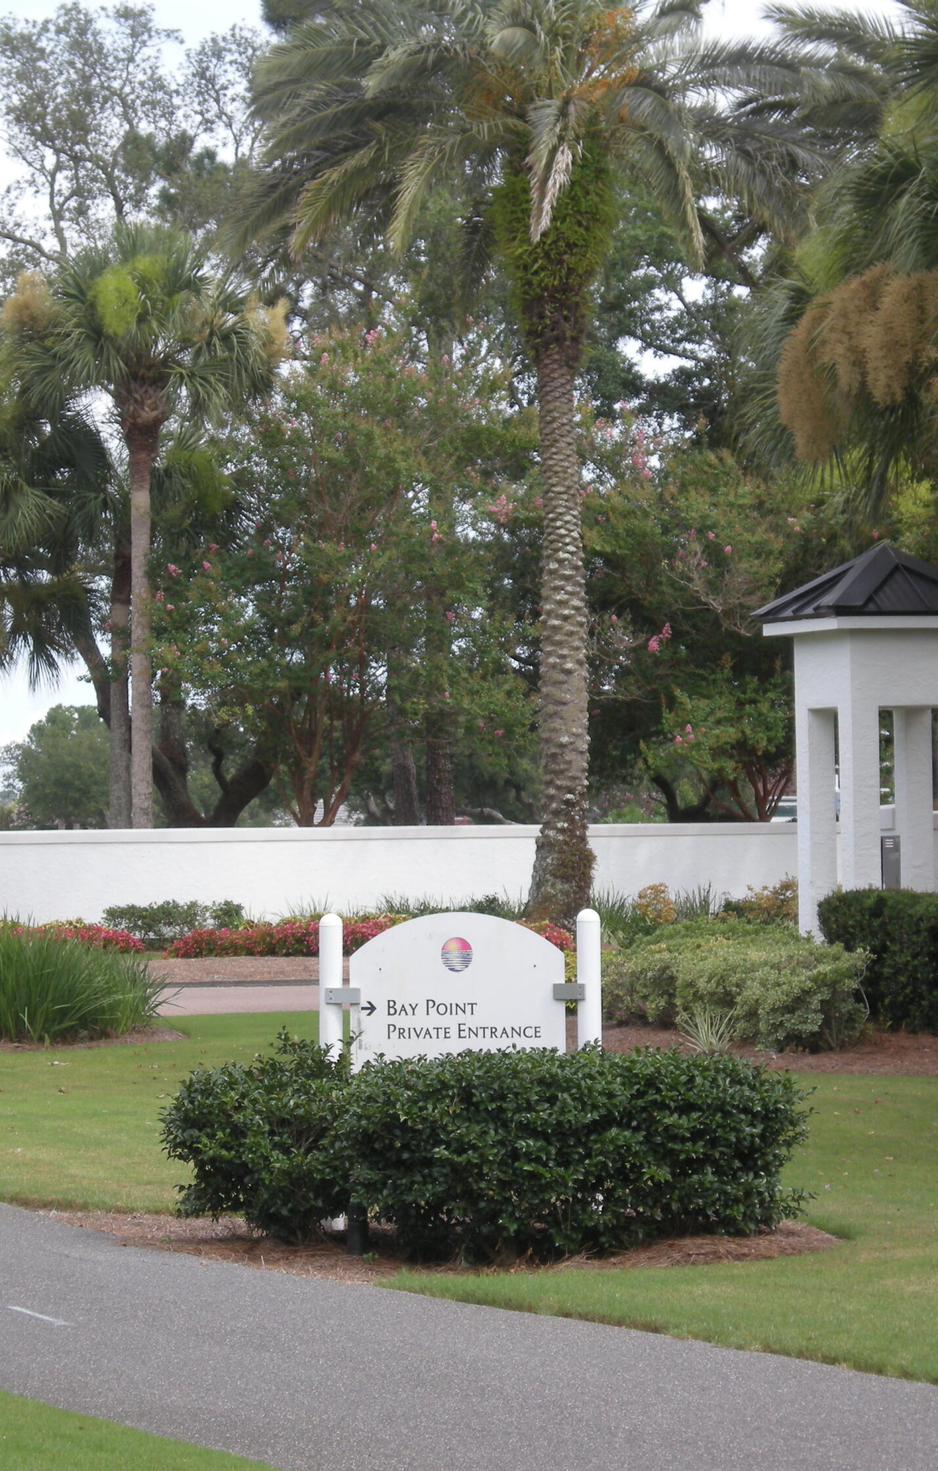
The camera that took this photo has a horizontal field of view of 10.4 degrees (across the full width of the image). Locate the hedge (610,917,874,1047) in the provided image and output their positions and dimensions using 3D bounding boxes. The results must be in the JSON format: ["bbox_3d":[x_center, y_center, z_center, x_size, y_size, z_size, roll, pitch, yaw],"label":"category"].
[{"bbox_3d":[1.959,1.835,38.000,1.800,0.880,1.700,-1,-1,-5],"label":"hedge"}]

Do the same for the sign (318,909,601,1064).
[{"bbox_3d":[-0.039,1.425,22.000,1.210,1.370,0.140,-1,-1,4],"label":"sign"}]

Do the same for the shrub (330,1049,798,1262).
[{"bbox_3d":[0.476,1.807,22.400,1.830,0.870,0.850,0,-1,-27],"label":"shrub"}]

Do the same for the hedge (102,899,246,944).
[{"bbox_3d":[-3.728,2.375,65.500,1.800,0.560,0.900,-1,-1,0],"label":"hedge"}]

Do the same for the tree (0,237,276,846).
[{"bbox_3d":[-5.971,-3.035,95.000,4.950,12.400,4.800,-1,-1,-7],"label":"tree"}]

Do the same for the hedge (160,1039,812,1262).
[{"bbox_3d":[0.066,1.679,21.200,2.650,0.860,1.200,-1,-1,0],"label":"hedge"}]

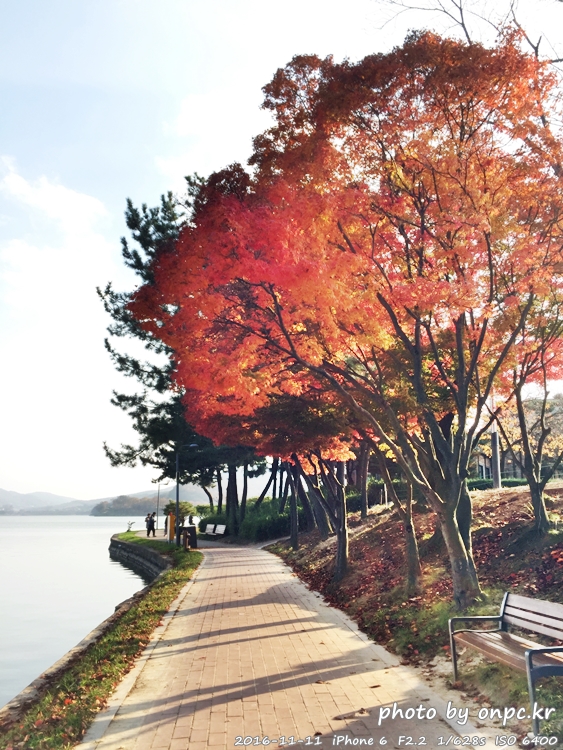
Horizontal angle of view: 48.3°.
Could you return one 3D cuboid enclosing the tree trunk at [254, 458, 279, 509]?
[{"bbox_3d":[-1.123,8.231,47.341,0.420,4.139,0.420,21,-12,4],"label":"tree trunk"}]

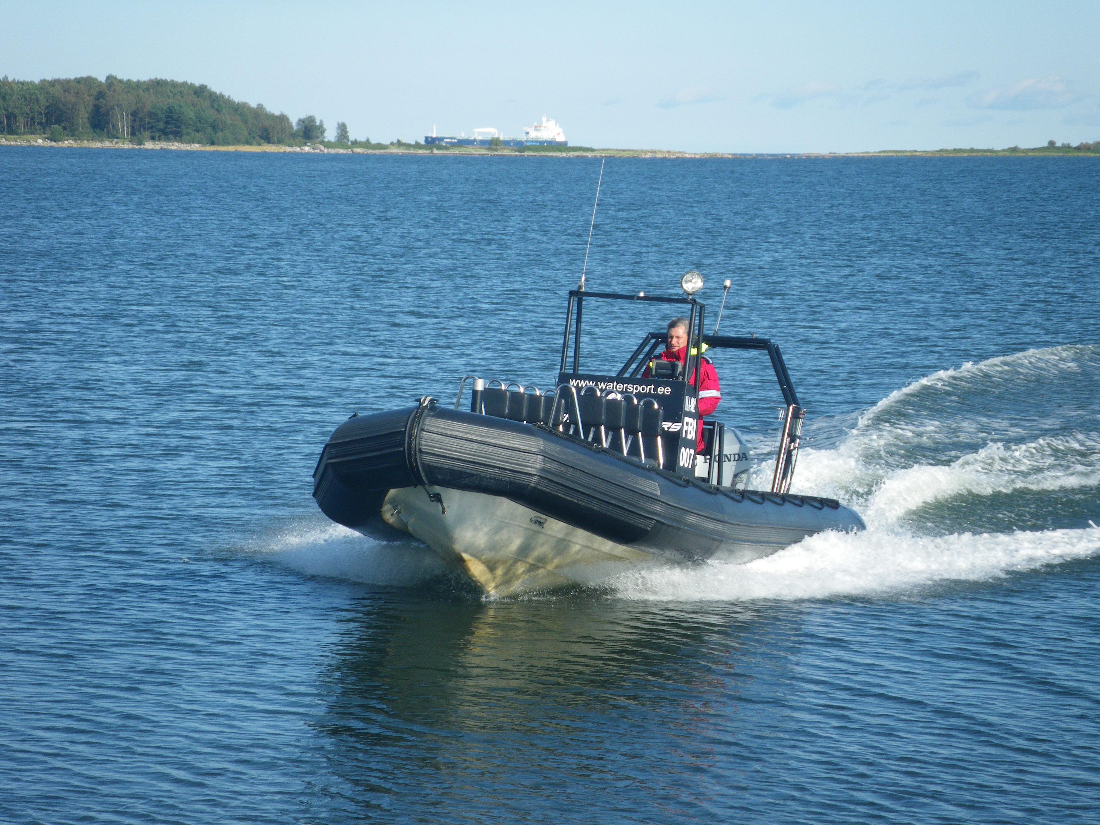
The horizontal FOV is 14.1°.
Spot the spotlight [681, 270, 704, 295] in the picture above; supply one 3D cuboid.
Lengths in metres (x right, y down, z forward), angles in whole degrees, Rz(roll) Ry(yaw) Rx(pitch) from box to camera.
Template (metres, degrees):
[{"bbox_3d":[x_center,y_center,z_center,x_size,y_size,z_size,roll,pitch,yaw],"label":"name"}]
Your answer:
[{"bbox_3d":[1.003,-0.918,31.470,0.165,0.175,0.130,2,1,1],"label":"spotlight"}]

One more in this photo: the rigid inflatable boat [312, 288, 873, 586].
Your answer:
[{"bbox_3d":[0.264,0.244,30.773,2.555,2.232,7.242,2,-1,18],"label":"rigid inflatable boat"}]

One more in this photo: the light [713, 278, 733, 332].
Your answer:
[{"bbox_3d":[1.306,-0.802,33.628,0.065,0.411,0.065,7,-11,18],"label":"light"}]

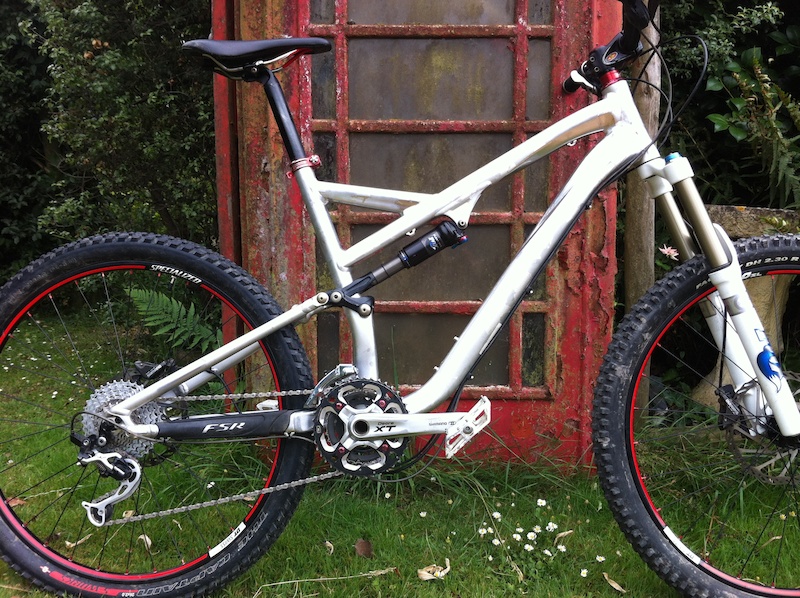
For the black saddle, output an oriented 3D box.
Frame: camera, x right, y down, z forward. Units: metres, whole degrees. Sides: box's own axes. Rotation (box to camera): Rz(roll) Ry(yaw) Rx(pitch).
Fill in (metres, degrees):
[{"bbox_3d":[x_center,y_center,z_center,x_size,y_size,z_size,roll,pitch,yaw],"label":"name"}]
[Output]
[{"bbox_3d":[-0.261,-0.443,1.477,0.268,0.066,0.140,-1,-2,3],"label":"black saddle"}]

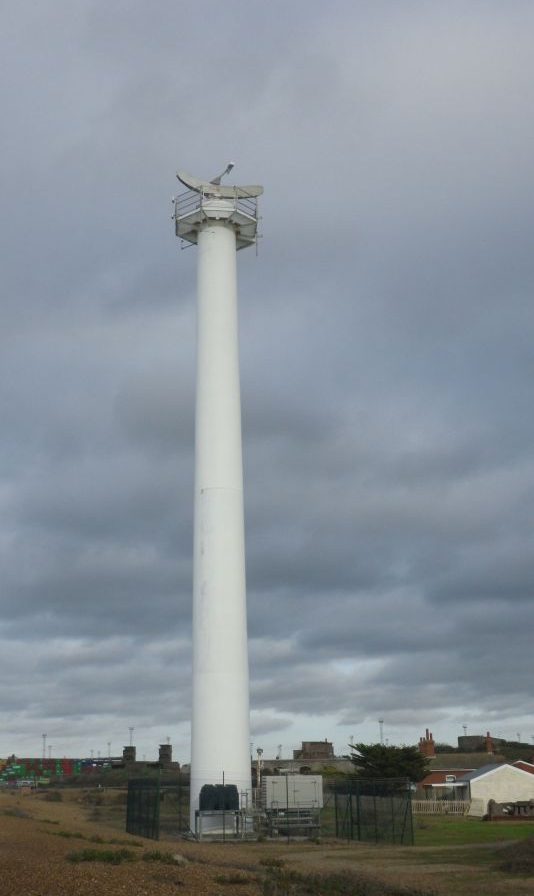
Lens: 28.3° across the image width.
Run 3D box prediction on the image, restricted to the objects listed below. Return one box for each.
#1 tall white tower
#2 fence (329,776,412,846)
[{"bbox_3d":[-2.428,1.091,52.983,4.900,34.100,4.700,-1,-18,0],"label":"tall white tower"},{"bbox_3d":[4.968,17.384,50.982,0.300,2.850,9.349,4,-19,-17],"label":"fence"}]

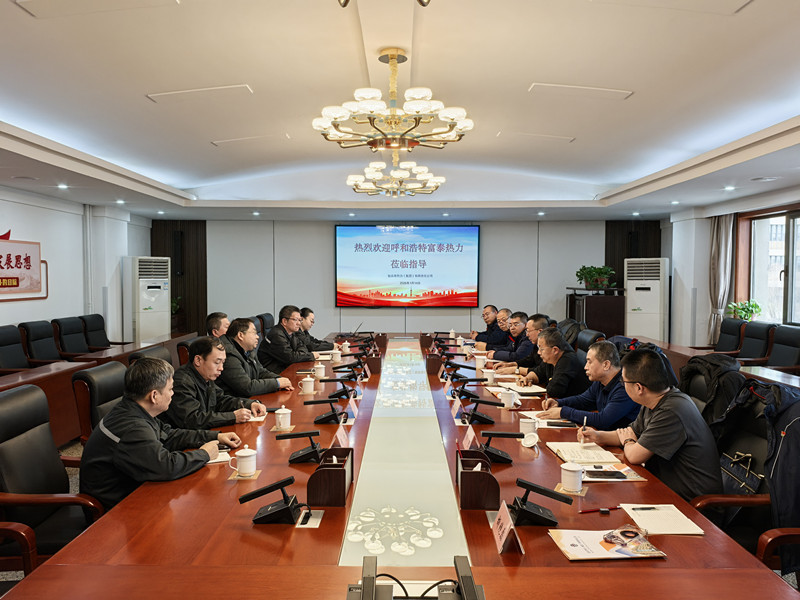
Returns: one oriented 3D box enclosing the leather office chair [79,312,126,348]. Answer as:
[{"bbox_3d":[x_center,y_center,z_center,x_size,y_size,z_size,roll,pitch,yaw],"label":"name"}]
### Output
[{"bbox_3d":[-3.744,0.734,8.149,0.680,1.060,0.620,0,2,0],"label":"leather office chair"}]

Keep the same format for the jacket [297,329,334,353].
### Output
[{"bbox_3d":[-1.036,0.575,7.233,0.540,0.530,0.470,0,2,7],"label":"jacket"}]

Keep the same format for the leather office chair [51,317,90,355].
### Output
[{"bbox_3d":[-3.609,0.781,7.348,0.680,1.100,0.620,0,2,0],"label":"leather office chair"}]

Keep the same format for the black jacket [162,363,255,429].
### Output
[{"bbox_3d":[-1.132,0.684,3.644,0.600,0.620,0.550,1,3,15],"label":"black jacket"}]

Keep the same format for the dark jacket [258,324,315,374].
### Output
[{"bbox_3d":[-1.130,0.546,6.231,0.540,0.590,0.510,0,2,8],"label":"dark jacket"}]

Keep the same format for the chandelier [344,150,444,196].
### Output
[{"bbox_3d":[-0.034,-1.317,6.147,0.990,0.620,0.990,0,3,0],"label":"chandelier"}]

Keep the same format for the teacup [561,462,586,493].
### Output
[{"bbox_3d":[0.682,0.682,2.454,0.110,0.117,0.088,-1,3,-28],"label":"teacup"}]

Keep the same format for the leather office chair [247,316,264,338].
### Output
[{"bbox_3d":[-1.400,0.792,7.066,0.680,1.100,0.620,0,2,0],"label":"leather office chair"}]

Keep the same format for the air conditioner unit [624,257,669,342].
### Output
[{"bbox_3d":[3.615,0.317,9.158,0.550,1.835,0.375,2,3,33],"label":"air conditioner unit"}]

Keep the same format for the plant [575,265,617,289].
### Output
[{"bbox_3d":[2.775,-0.321,8.835,0.560,0.350,0.450,0,2,0],"label":"plant"}]

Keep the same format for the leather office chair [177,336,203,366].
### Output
[{"bbox_3d":[-1.454,0.855,5.264,0.680,1.060,0.620,0,2,0],"label":"leather office chair"}]

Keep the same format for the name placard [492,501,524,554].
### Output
[{"bbox_3d":[0.348,0.737,2.025,0.078,0.088,0.190,0,3,1],"label":"name placard"}]

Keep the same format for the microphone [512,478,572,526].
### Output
[{"bbox_3d":[0.507,0.708,2.228,0.222,0.145,0.120,0,2,0],"label":"microphone"}]

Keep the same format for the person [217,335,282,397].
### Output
[{"bbox_3d":[-1.102,0.775,4.519,0.700,1.280,0.560,0,3,7],"label":"person"}]

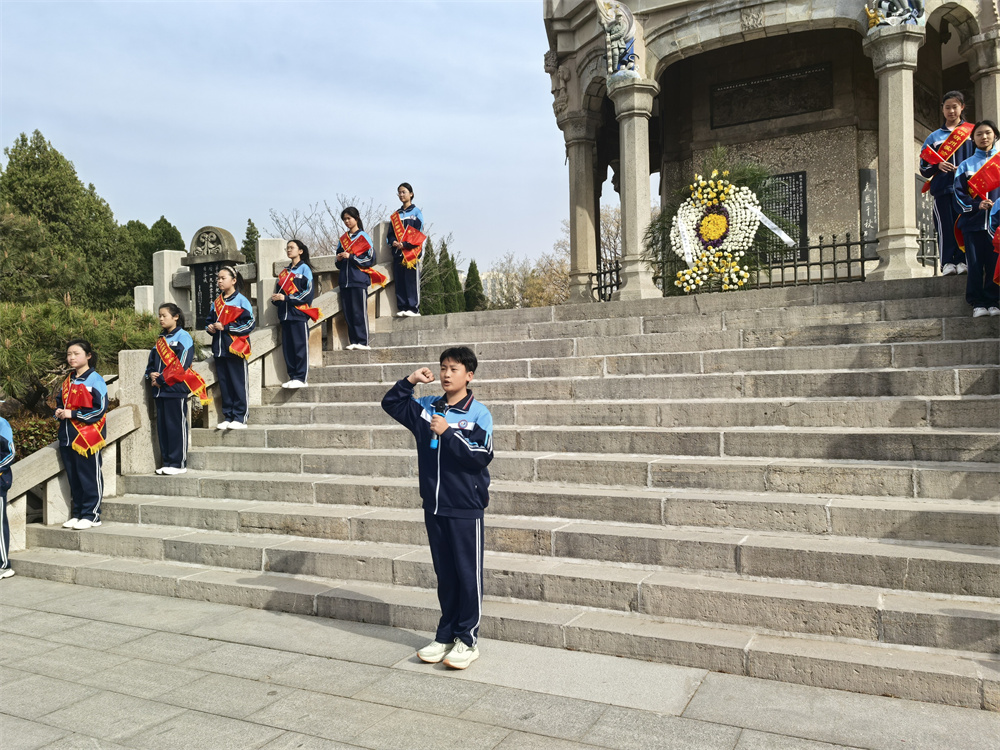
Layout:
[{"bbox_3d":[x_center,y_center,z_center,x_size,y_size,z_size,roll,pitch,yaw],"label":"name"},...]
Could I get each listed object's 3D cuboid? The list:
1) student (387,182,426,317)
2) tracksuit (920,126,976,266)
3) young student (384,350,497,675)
[{"bbox_3d":[-1.094,-1.469,9.130,0.460,1.580,0.360,-2,0,34],"label":"student"},{"bbox_3d":[3.730,-1.488,6.502,0.440,1.200,0.290,-2,-1,25],"label":"tracksuit"},{"bbox_3d":[-0.331,0.689,4.239,0.600,1.655,0.440,-2,-1,43],"label":"young student"}]

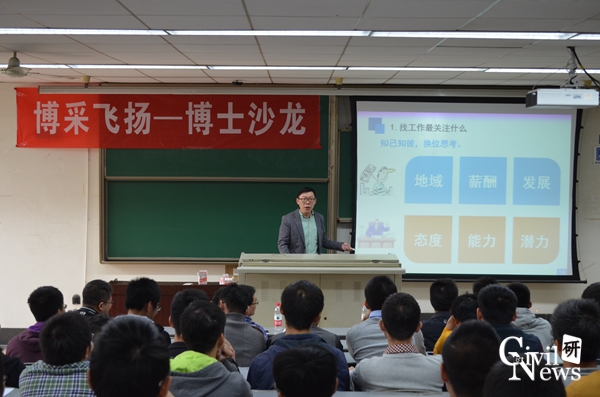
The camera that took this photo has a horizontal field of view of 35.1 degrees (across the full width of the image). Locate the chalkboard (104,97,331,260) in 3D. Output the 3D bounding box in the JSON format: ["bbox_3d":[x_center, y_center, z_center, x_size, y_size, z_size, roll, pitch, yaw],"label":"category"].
[{"bbox_3d":[-0.914,-0.218,10.466,2.546,1.861,0.120,0,3,0],"label":"chalkboard"}]

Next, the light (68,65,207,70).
[{"bbox_3d":[-1.414,-1.149,8.297,1.224,0.080,0.300,0,3,0],"label":"light"}]

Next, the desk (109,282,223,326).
[{"bbox_3d":[-1.210,1.199,9.249,1.188,0.779,0.500,0,3,0],"label":"desk"}]

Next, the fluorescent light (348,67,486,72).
[{"bbox_3d":[1.022,-1.133,8.309,1.224,0.080,0.300,0,3,0],"label":"fluorescent light"}]

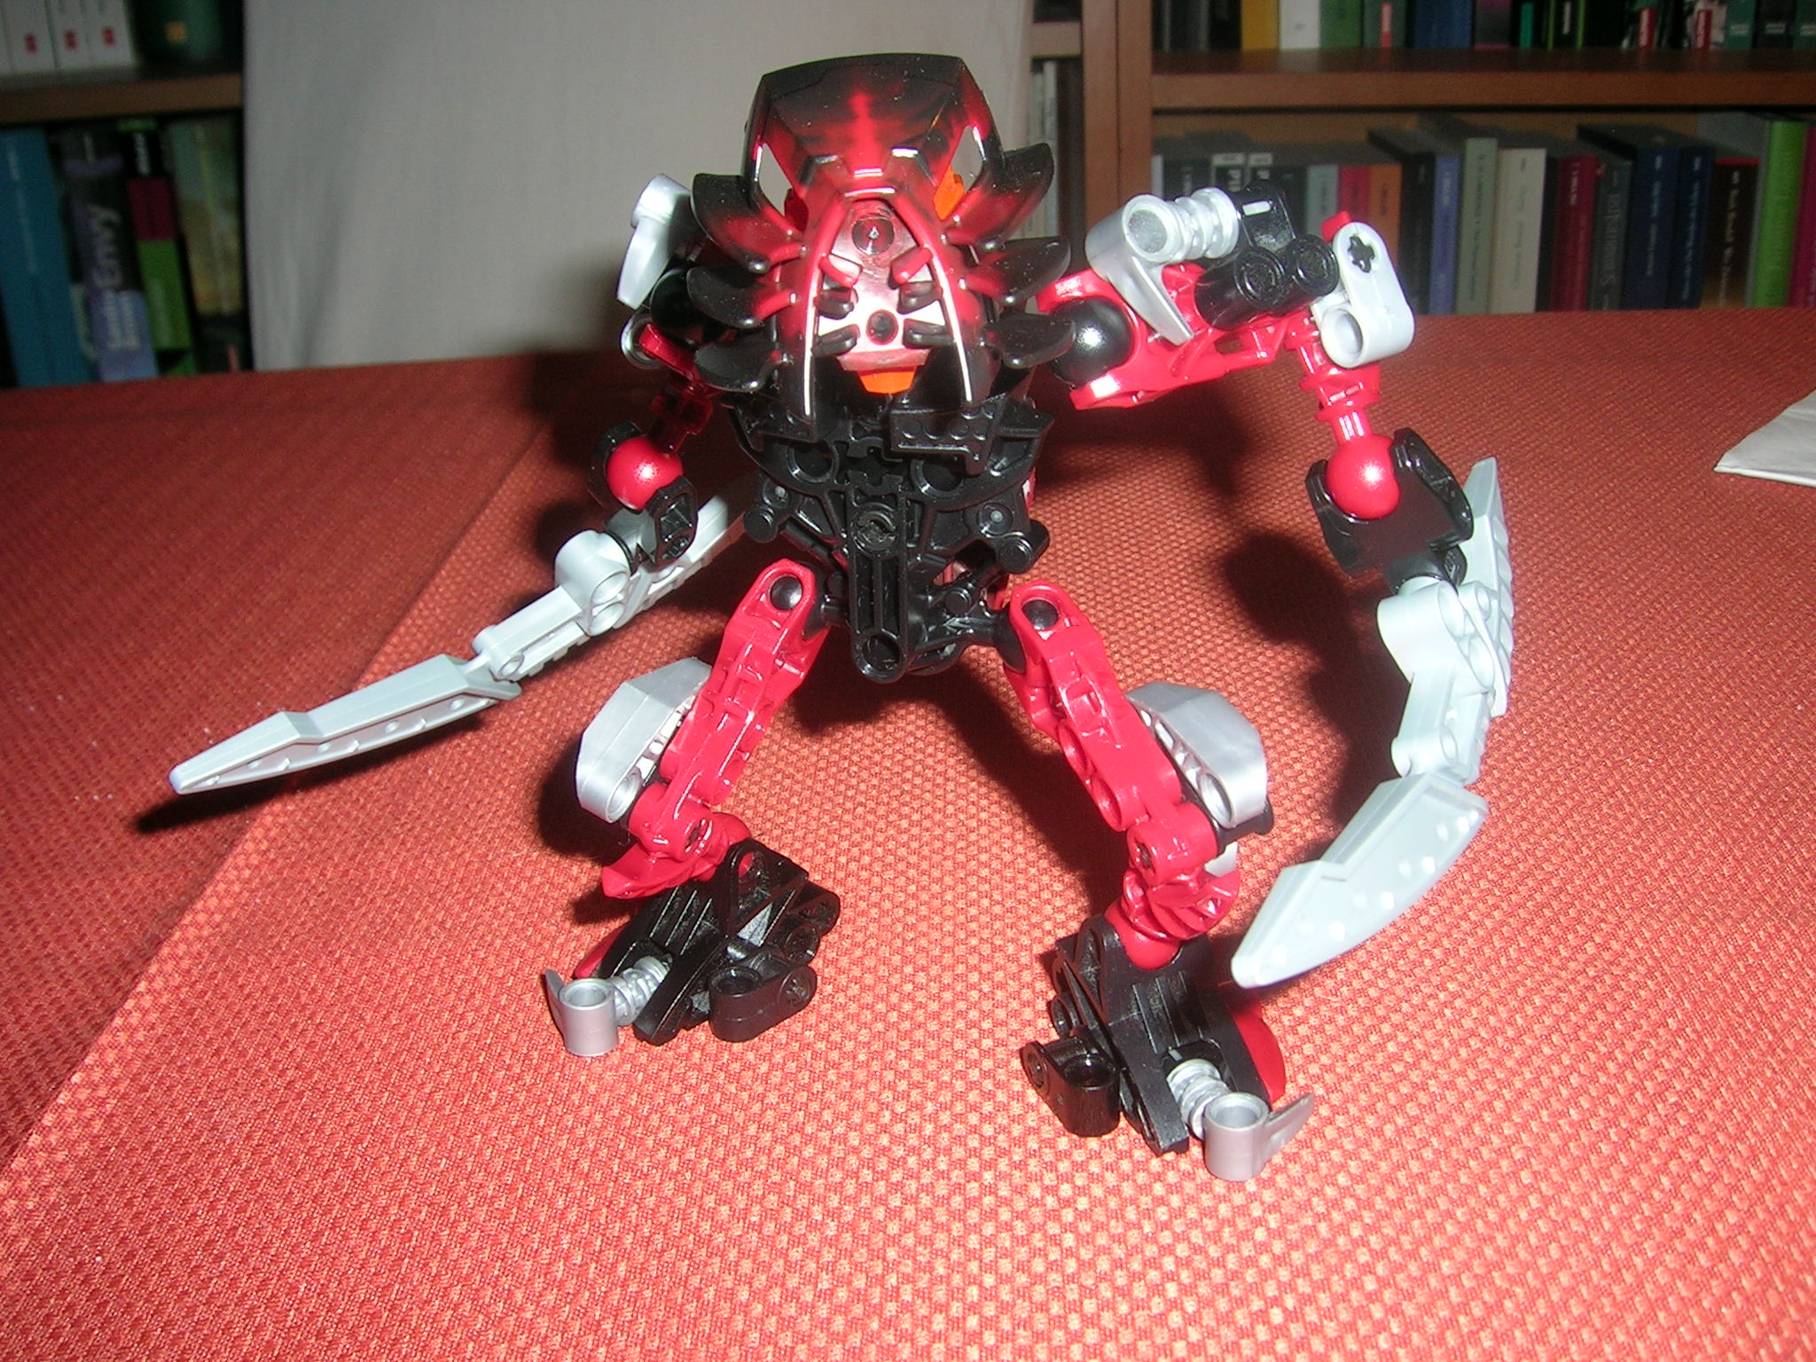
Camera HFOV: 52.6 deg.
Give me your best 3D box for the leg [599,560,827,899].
[{"bbox_3d":[-0.025,0.006,0.245,0.013,0.049,0.027,16,2,22],"label":"leg"}]

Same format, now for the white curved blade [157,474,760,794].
[{"bbox_3d":[-0.061,-0.004,0.265,0.091,0.024,0.011,-28,67,-5],"label":"white curved blade"}]

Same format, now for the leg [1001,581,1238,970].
[{"bbox_3d":[0.026,0.010,0.227,0.013,0.053,0.024,-17,-5,-18],"label":"leg"}]

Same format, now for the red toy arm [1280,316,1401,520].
[{"bbox_3d":[0.053,-0.034,0.224,0.011,0.030,0.010,-22,-14,19],"label":"red toy arm"}]

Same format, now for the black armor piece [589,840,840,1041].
[{"bbox_3d":[-0.023,0.032,0.254,0.025,0.024,0.035,17,31,36],"label":"black armor piece"}]

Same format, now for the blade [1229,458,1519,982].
[{"bbox_3d":[0.059,0.008,0.217,0.011,0.024,0.091,-15,31,47],"label":"blade"}]

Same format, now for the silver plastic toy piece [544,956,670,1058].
[{"bbox_3d":[-0.042,0.042,0.252,0.016,0.010,0.014,-22,31,-36],"label":"silver plastic toy piece"}]

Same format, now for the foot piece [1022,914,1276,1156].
[{"bbox_3d":[0.026,0.041,0.231,0.025,0.024,0.037,-11,26,-18],"label":"foot piece"}]

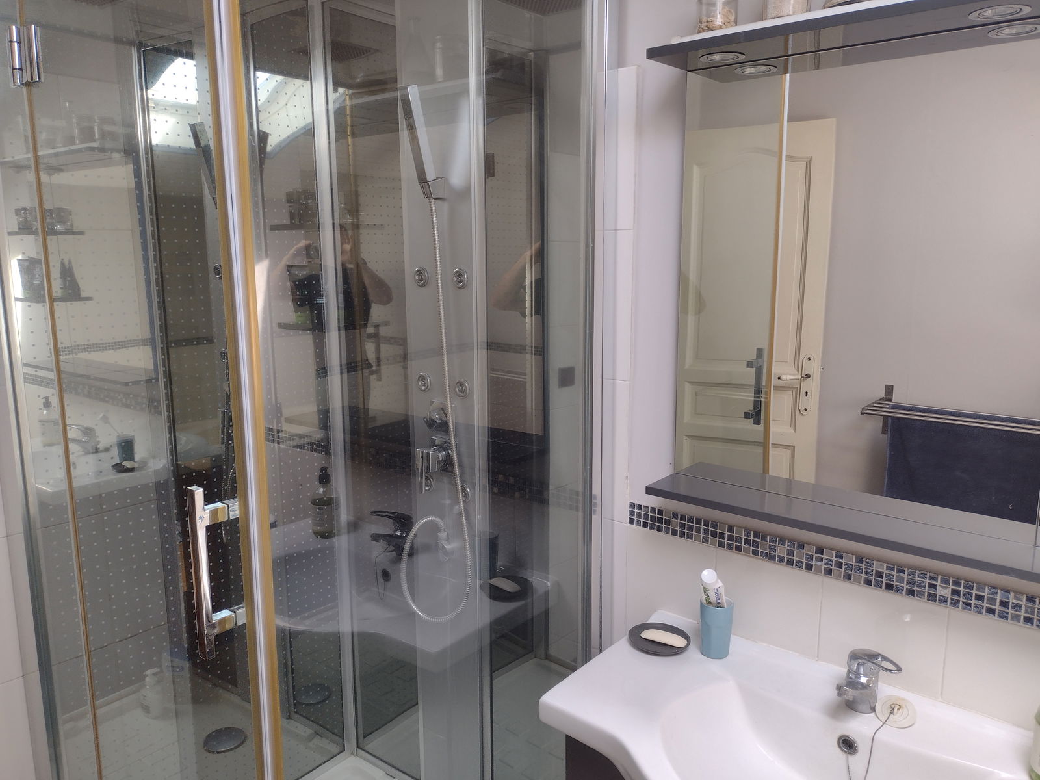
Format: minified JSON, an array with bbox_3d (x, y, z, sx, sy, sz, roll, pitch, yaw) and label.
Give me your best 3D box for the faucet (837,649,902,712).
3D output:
[{"bbox_3d":[0.536,0.467,1.247,0.095,0.106,0.140,8,13,40],"label":"faucet"}]

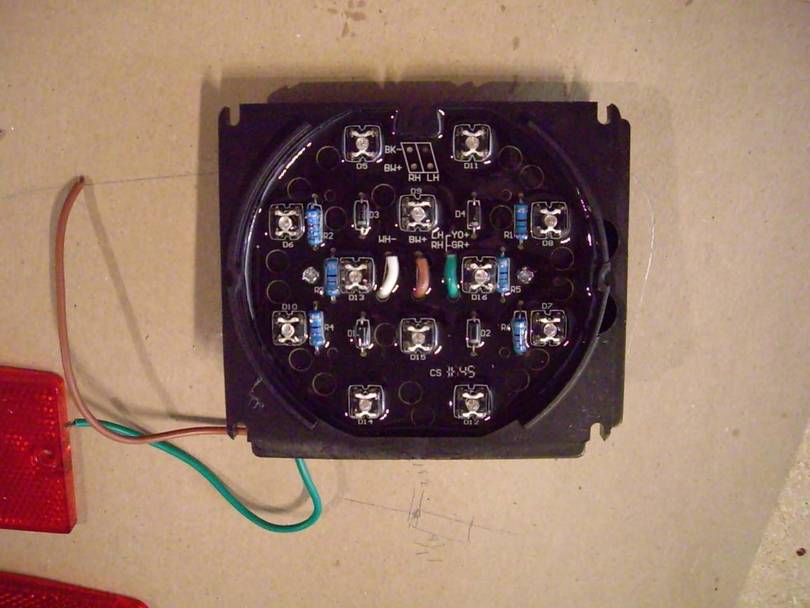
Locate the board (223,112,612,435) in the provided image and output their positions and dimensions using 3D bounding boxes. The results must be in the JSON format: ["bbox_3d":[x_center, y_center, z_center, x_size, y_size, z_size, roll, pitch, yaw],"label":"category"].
[{"bbox_3d":[0.003,-0.006,0.182,0.077,0.014,0.067,0,97,2],"label":"board"}]

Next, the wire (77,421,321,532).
[{"bbox_3d":[-0.050,0.041,0.211,0.061,0.009,0.026,1,104,3],"label":"wire"}]

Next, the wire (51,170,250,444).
[{"bbox_3d":[-0.058,0.002,0.201,0.042,0.012,0.061,1,104,3],"label":"wire"}]

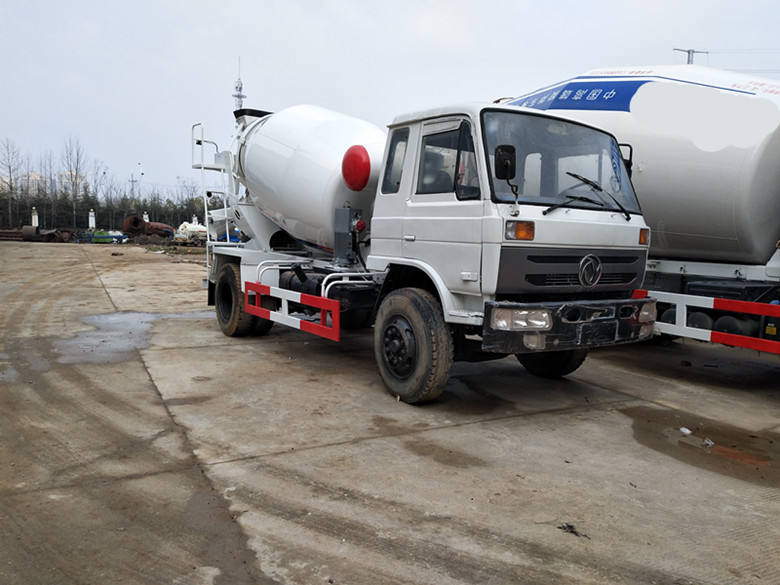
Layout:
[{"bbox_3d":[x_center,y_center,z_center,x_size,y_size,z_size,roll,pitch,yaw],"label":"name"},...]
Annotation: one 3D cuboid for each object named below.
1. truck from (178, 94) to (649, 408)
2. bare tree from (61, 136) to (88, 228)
[{"bbox_3d":[-0.368,-1.024,7.715,2.505,3.535,7.221,-2,7,-37],"label":"truck"},{"bbox_3d":[-33.147,-11.115,61.485,2.963,10.608,2.963,2,6,0],"label":"bare tree"}]

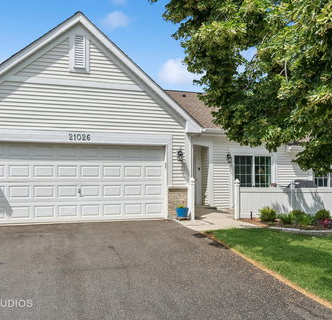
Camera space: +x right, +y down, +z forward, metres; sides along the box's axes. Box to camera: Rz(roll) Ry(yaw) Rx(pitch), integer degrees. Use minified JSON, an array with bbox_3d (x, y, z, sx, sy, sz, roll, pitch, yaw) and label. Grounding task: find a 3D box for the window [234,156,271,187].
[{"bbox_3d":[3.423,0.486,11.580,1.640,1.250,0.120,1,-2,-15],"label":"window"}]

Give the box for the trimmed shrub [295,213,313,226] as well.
[{"bbox_3d":[3.633,1.567,7.750,0.490,0.380,0.460,1,-2,-15],"label":"trimmed shrub"}]

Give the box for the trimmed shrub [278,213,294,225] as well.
[{"bbox_3d":[3.389,1.645,8.250,0.470,0.370,0.470,1,-1,-13],"label":"trimmed shrub"}]

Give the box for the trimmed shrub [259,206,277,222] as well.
[{"bbox_3d":[2.890,1.546,8.350,0.500,0.440,0.480,1,-2,-15],"label":"trimmed shrub"}]

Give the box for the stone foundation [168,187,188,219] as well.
[{"bbox_3d":[0.375,1.265,8.670,0.620,0.920,0.160,1,-2,-15],"label":"stone foundation"}]

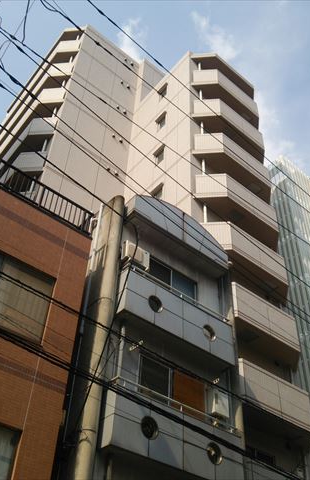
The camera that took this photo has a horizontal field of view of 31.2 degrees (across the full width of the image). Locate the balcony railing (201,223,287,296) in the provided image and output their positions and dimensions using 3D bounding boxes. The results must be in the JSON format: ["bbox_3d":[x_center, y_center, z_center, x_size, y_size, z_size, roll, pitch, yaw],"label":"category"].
[{"bbox_3d":[3.553,0.762,20.796,4.765,1.452,0.955,31,-51,-25],"label":"balcony railing"}]

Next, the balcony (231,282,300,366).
[{"bbox_3d":[3.442,2.834,18.766,4.765,1.490,0.955,31,-51,-25],"label":"balcony"}]

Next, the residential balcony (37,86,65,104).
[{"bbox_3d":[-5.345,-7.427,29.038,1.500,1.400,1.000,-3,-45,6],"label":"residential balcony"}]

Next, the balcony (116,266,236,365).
[{"bbox_3d":[0.549,2.049,14.096,3.545,1.445,0.550,31,-51,-25],"label":"balcony"}]

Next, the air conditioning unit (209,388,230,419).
[{"bbox_3d":[1.553,4.007,13.347,0.465,0.617,0.283,31,-51,-25],"label":"air conditioning unit"}]

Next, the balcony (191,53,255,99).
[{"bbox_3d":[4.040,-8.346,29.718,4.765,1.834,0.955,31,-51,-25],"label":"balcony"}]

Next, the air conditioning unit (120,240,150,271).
[{"bbox_3d":[-0.519,0.474,14.494,0.748,0.583,0.293,31,-51,-25],"label":"air conditioning unit"}]

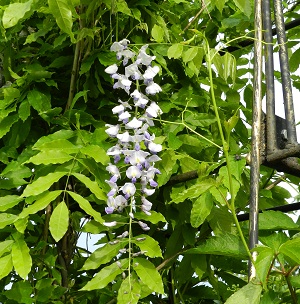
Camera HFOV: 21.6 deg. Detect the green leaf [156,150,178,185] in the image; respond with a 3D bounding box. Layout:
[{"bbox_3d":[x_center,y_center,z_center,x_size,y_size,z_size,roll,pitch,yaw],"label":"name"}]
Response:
[{"bbox_3d":[0.030,0.026,1.330,0.036,0.071,0.011,21,-9,23],"label":"green leaf"}]

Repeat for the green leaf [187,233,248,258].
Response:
[{"bbox_3d":[0.111,0.153,1.290,0.110,0.045,0.014,-1,-41,-5],"label":"green leaf"}]

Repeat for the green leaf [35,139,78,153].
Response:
[{"bbox_3d":[-0.147,-0.009,1.240,0.073,0.030,0.011,2,-43,-16],"label":"green leaf"}]

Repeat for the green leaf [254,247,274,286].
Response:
[{"bbox_3d":[0.171,0.171,1.170,0.033,0.059,0.013,8,-11,29],"label":"green leaf"}]

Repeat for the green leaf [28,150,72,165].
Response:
[{"bbox_3d":[-0.155,0.010,1.210,0.078,0.030,0.011,-7,-42,-15],"label":"green leaf"}]

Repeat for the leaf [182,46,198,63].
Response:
[{"bbox_3d":[0.063,-0.151,1.220,0.021,0.035,0.006,40,-9,23],"label":"leaf"}]

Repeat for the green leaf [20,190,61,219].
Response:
[{"bbox_3d":[-0.166,0.080,1.180,0.084,0.027,0.013,-33,-45,-14],"label":"green leaf"}]

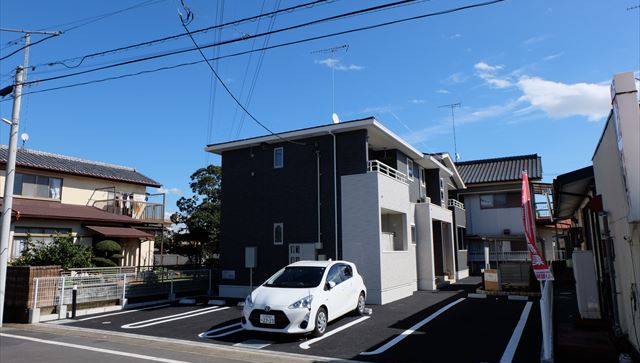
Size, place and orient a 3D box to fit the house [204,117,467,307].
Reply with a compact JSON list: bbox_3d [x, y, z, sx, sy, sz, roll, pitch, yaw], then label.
[{"bbox_3d":[2.101,1.788,20.265,7.100,6.100,14.200,-6,-10,28],"label":"house"}]

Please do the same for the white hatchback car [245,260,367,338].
[{"bbox_3d":[-0.236,2.678,10.228,1.695,1.455,3.995,-5,-8,24],"label":"white hatchback car"}]

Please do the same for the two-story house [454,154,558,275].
[{"bbox_3d":[12.151,2.321,29.998,7.800,7.700,8.000,-6,-10,28],"label":"two-story house"}]

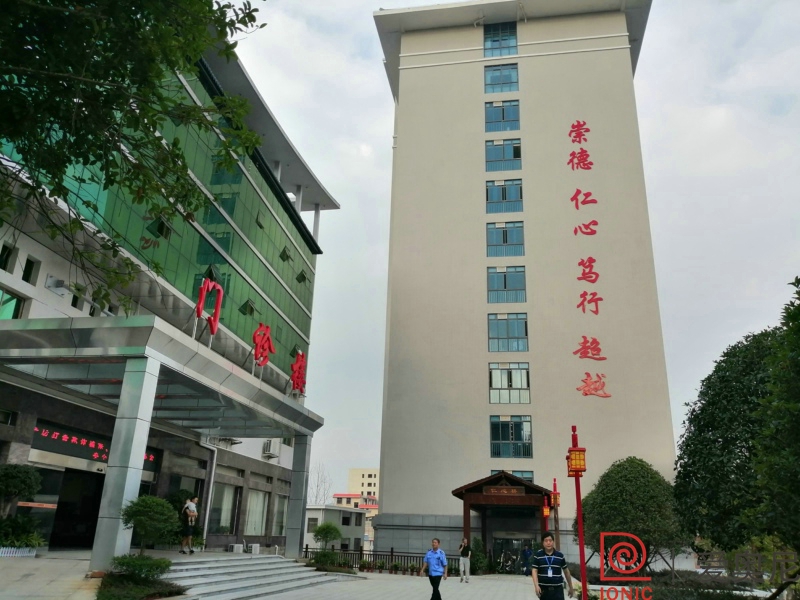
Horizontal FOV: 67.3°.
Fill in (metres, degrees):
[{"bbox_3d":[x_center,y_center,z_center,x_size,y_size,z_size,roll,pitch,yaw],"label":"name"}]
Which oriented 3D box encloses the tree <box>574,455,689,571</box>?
[{"bbox_3d":[9.466,8.838,24.500,4.400,4.700,4.400,-1,-21,9],"label":"tree"}]

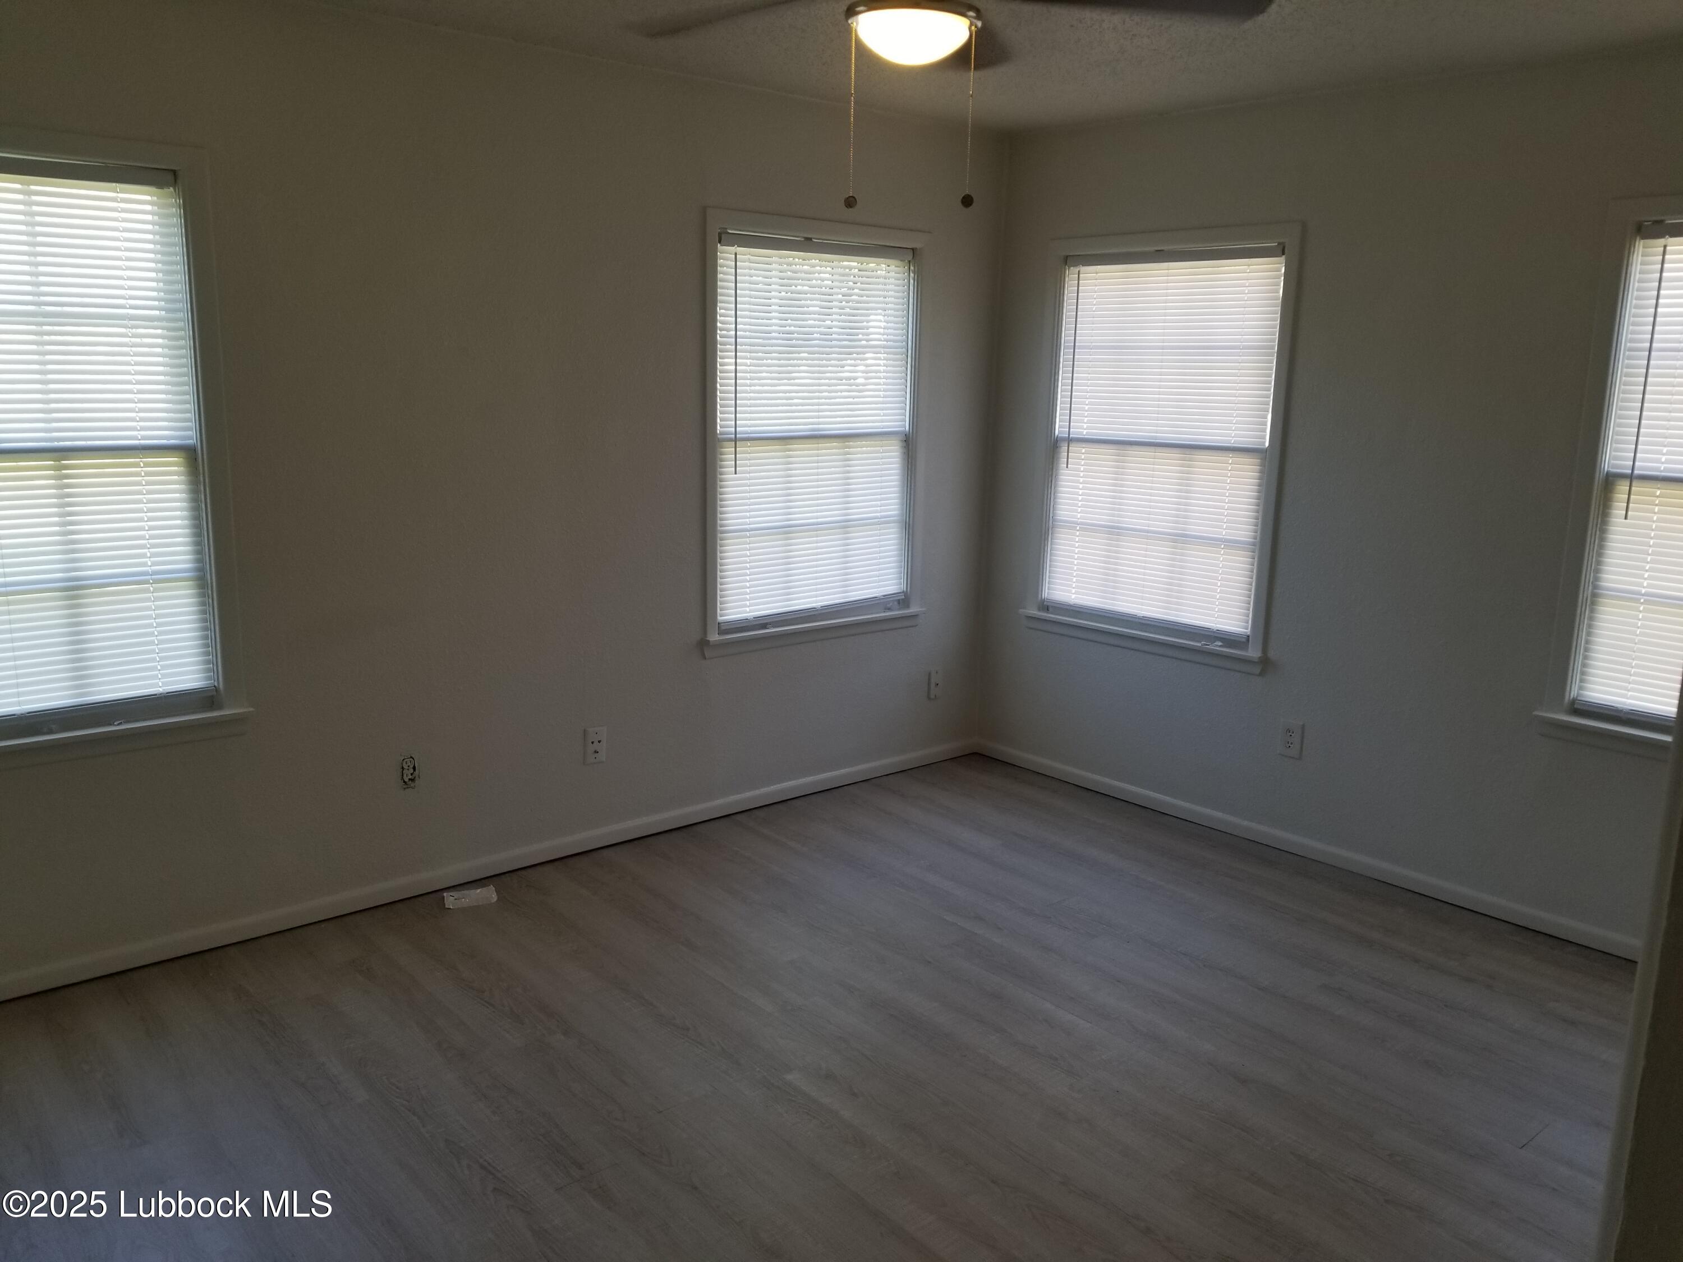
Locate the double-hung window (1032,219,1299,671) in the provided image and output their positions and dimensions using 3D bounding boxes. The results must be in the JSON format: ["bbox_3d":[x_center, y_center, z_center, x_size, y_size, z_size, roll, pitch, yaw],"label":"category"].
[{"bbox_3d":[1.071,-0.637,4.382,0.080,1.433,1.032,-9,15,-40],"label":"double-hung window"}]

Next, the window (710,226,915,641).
[{"bbox_3d":[-0.075,-0.677,4.408,0.960,1.418,0.095,-9,15,-40],"label":"window"}]

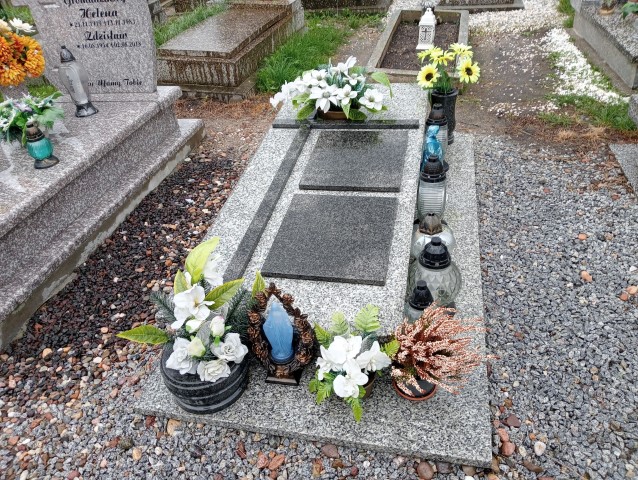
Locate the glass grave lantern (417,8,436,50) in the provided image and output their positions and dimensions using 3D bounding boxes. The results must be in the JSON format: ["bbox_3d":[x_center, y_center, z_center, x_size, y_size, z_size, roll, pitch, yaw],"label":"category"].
[{"bbox_3d":[0.929,-1.838,4.478,0.146,0.312,0.146,10,37,21],"label":"glass grave lantern"}]

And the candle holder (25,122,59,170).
[{"bbox_3d":[-1.214,-0.415,2.246,0.106,0.187,0.106,-23,38,-23],"label":"candle holder"}]

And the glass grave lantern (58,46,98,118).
[{"bbox_3d":[-1.270,-0.836,2.720,0.130,0.348,0.130,-19,37,-19],"label":"glass grave lantern"}]

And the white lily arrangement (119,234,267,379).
[{"bbox_3d":[-0.347,0.209,1.523,0.395,0.333,0.312,3,36,13],"label":"white lily arrangement"}]

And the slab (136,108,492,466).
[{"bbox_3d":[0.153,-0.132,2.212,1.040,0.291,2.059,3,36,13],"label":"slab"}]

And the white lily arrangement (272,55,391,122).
[{"bbox_3d":[0.061,-0.752,2.571,0.582,0.250,0.322,3,36,13],"label":"white lily arrangement"}]

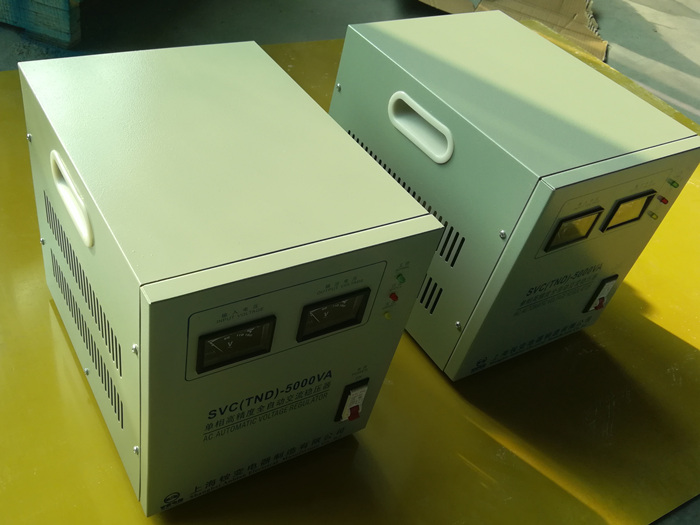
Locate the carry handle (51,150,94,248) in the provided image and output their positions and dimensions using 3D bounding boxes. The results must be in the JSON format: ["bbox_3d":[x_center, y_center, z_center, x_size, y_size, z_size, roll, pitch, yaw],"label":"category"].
[{"bbox_3d":[-0.212,-0.055,0.444,0.033,0.041,0.109,-16,49,-34],"label":"carry handle"}]

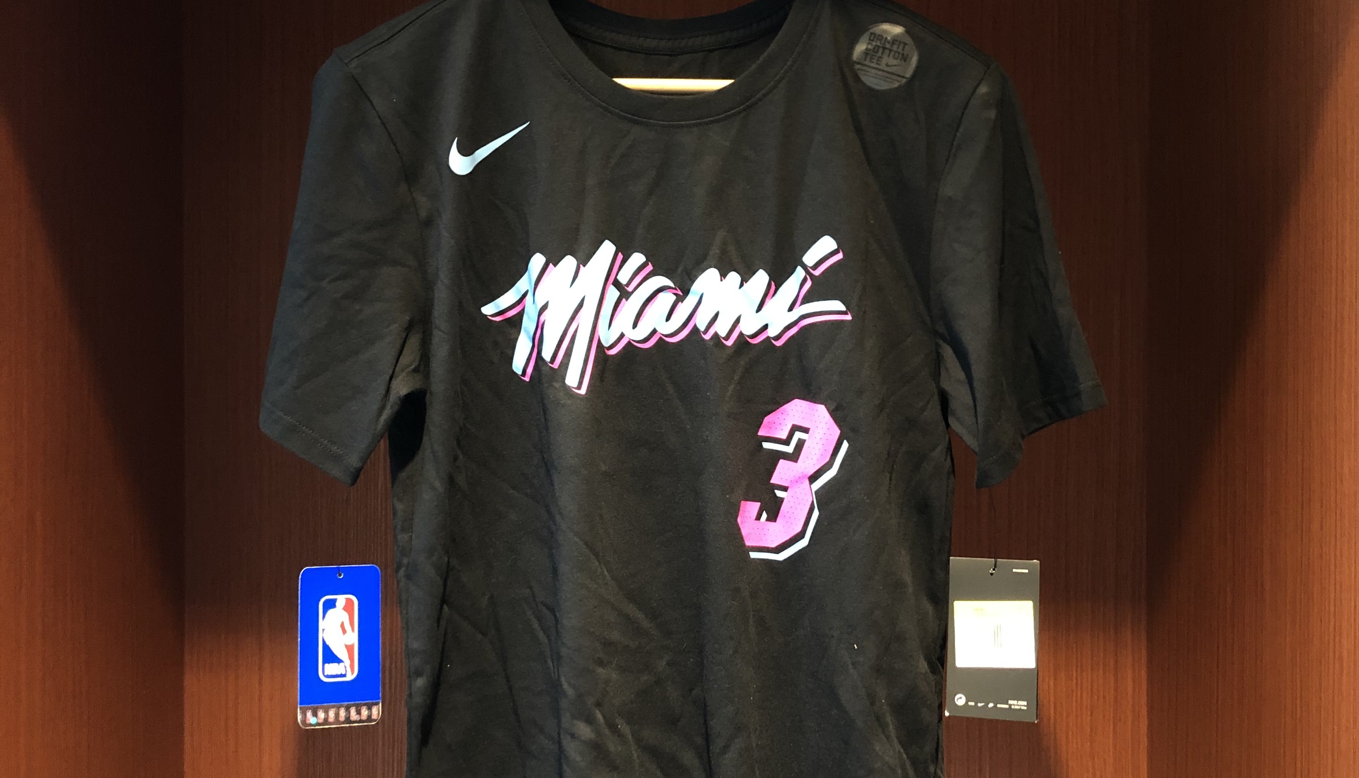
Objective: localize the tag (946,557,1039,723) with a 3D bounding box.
[{"bbox_3d":[0.202,0.161,0.940,0.058,0.103,0.003,1,0,9],"label":"tag"}]

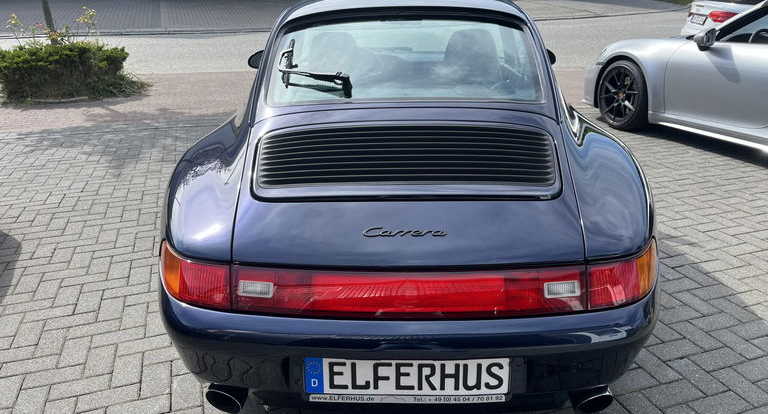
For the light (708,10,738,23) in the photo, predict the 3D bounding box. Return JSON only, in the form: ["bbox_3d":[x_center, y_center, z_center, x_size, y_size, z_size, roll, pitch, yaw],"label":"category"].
[{"bbox_3d":[5.329,-2.972,9.000,0.330,0.200,0.460,1,22,3],"label":"light"}]

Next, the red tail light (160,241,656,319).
[{"bbox_3d":[0.069,0.158,1.626,1.540,0.150,0.350,0,22,1],"label":"red tail light"}]

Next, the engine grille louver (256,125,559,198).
[{"bbox_3d":[0.078,-0.148,1.822,0.940,0.130,0.430,0,22,1],"label":"engine grille louver"}]

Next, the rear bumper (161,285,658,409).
[{"bbox_3d":[0.069,0.334,1.690,1.650,0.310,0.540,0,22,1],"label":"rear bumper"}]

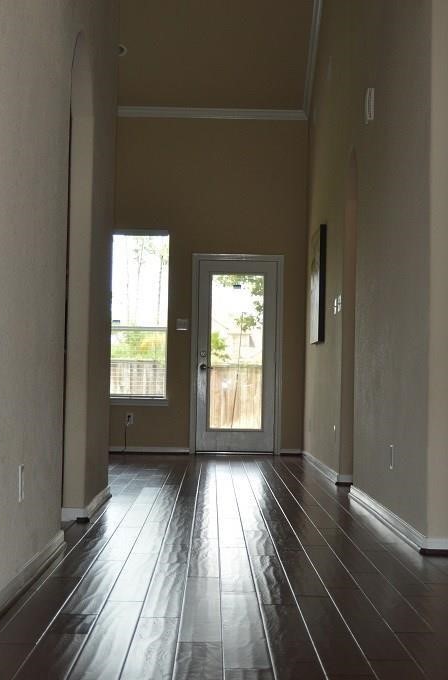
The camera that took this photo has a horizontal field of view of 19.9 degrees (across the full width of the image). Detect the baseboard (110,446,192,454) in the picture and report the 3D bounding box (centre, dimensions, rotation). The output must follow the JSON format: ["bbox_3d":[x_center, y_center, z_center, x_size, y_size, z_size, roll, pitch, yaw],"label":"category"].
[{"bbox_3d":[-0.830,1.188,13.624,0.922,0.083,0.030,1,-2,0],"label":"baseboard"}]

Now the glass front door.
[{"bbox_3d":[0.136,0.157,13.725,0.985,2.165,0.120,1,-2,0],"label":"glass front door"}]

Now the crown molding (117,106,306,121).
[{"bbox_3d":[-0.128,-2.437,13.735,2.035,0.100,0.090,1,-2,0],"label":"crown molding"}]

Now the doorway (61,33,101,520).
[{"bbox_3d":[-0.786,-0.294,6.374,0.130,2.505,1.150,1,-2,0],"label":"doorway"}]

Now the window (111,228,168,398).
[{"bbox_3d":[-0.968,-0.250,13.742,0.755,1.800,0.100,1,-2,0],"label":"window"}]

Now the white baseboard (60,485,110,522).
[{"bbox_3d":[-0.806,0.967,7.663,0.154,0.080,1.600,1,-2,0],"label":"white baseboard"}]

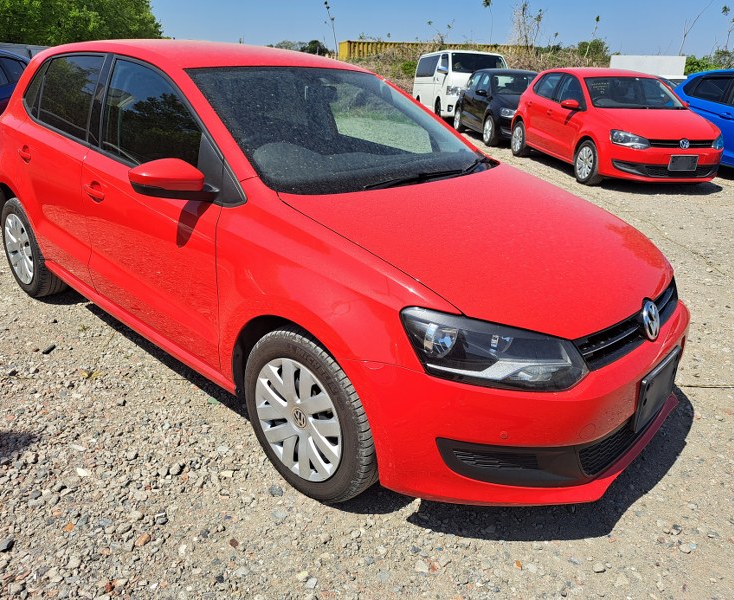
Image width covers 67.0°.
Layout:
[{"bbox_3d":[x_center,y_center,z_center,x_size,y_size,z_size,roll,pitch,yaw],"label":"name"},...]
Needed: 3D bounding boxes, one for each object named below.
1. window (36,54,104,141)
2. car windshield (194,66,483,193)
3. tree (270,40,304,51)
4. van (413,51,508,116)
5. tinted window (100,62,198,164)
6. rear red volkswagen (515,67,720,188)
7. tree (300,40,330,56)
[{"bbox_3d":[-1.431,-0.976,2.654,0.580,0.380,0.050,21,10,37],"label":"window"},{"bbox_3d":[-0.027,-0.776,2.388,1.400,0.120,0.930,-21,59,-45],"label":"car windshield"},{"bbox_3d":[-6.600,-19.410,45.560,3.000,3.540,2.800,0,22,-8],"label":"tree"},{"bbox_3d":[2.610,-6.200,16.200,1.700,1.980,4.700,-1,21,-7],"label":"van"},{"bbox_3d":[-0.843,-0.728,2.213,0.840,0.460,0.070,20,7,38],"label":"tinted window"},{"bbox_3d":[3.633,-2.718,8.400,1.730,1.460,3.980,-1,23,-6],"label":"rear red volkswagen"},{"bbox_3d":[-7.532,-34.716,81.119,4.400,6.000,4.400,2,22,0],"label":"tree"}]

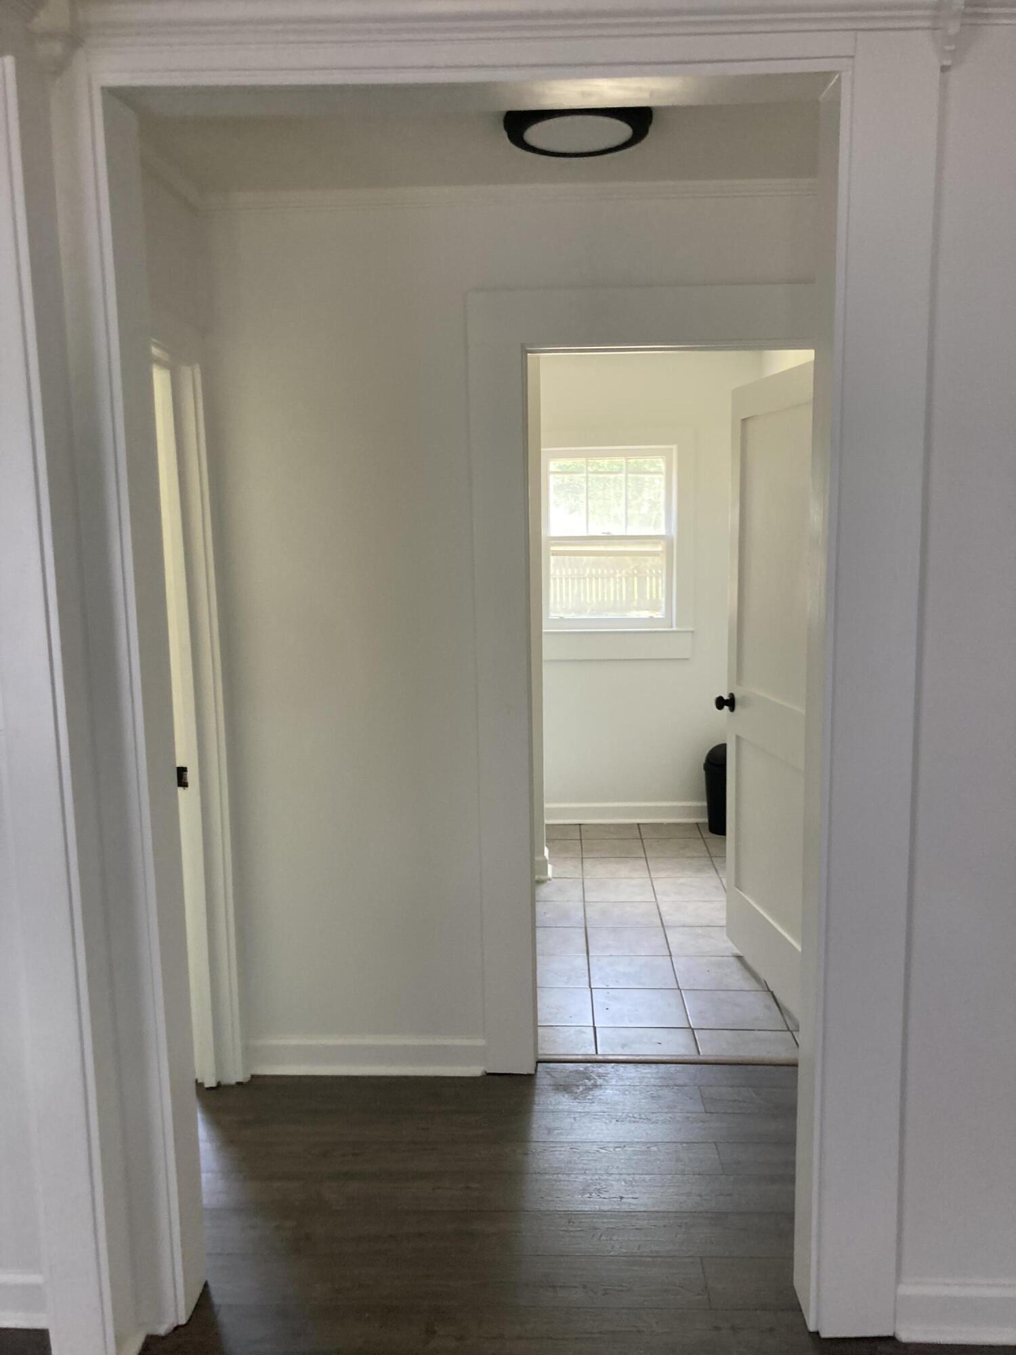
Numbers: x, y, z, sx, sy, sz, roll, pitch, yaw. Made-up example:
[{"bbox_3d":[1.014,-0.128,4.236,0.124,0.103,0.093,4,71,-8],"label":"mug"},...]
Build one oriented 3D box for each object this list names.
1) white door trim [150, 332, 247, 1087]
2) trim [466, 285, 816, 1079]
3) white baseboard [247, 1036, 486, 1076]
[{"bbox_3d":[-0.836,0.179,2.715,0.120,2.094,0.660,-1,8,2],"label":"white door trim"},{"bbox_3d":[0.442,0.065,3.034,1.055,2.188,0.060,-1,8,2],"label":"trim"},{"bbox_3d":[-0.410,1.100,3.195,0.682,0.119,0.032,-1,8,2],"label":"white baseboard"}]

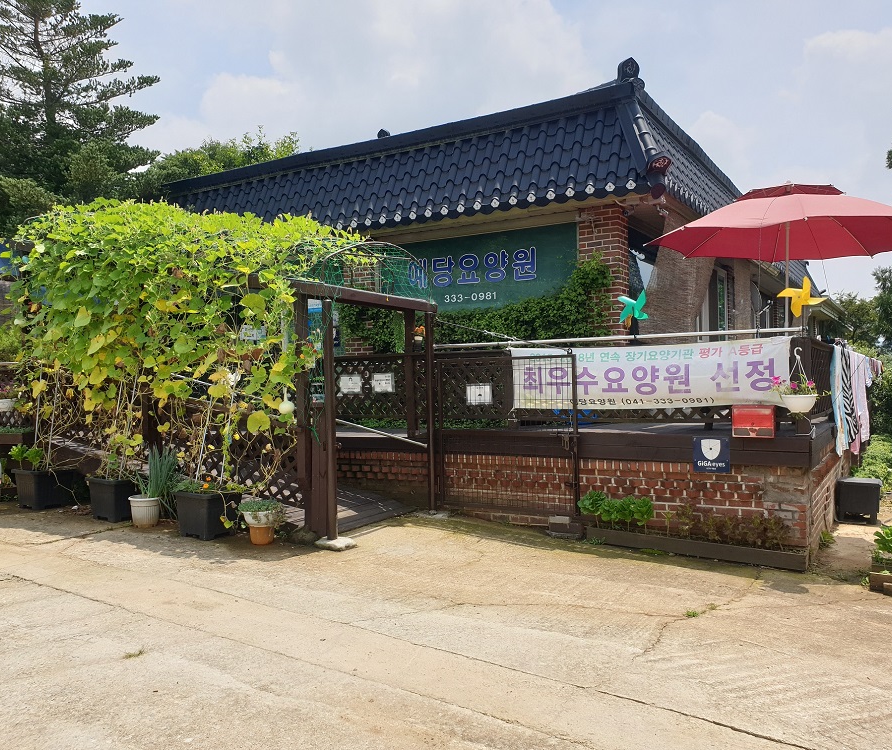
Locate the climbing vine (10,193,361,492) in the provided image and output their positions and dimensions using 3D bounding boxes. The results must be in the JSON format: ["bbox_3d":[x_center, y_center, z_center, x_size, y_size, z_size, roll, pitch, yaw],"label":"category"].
[{"bbox_3d":[-2.747,-0.435,8.027,4.500,2.800,1.500,-1,0,32],"label":"climbing vine"}]

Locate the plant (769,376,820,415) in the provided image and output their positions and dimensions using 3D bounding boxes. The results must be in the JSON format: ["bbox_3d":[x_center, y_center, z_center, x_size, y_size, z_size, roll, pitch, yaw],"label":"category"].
[{"bbox_3d":[2.731,0.152,5.870,0.380,0.310,0.360,-1,0,32],"label":"plant"}]

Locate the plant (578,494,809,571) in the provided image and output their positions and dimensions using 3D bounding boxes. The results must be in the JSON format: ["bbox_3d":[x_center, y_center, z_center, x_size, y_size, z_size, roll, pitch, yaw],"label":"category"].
[{"bbox_3d":[2.014,1.273,6.261,1.799,0.430,0.280,1,1,32],"label":"plant"}]

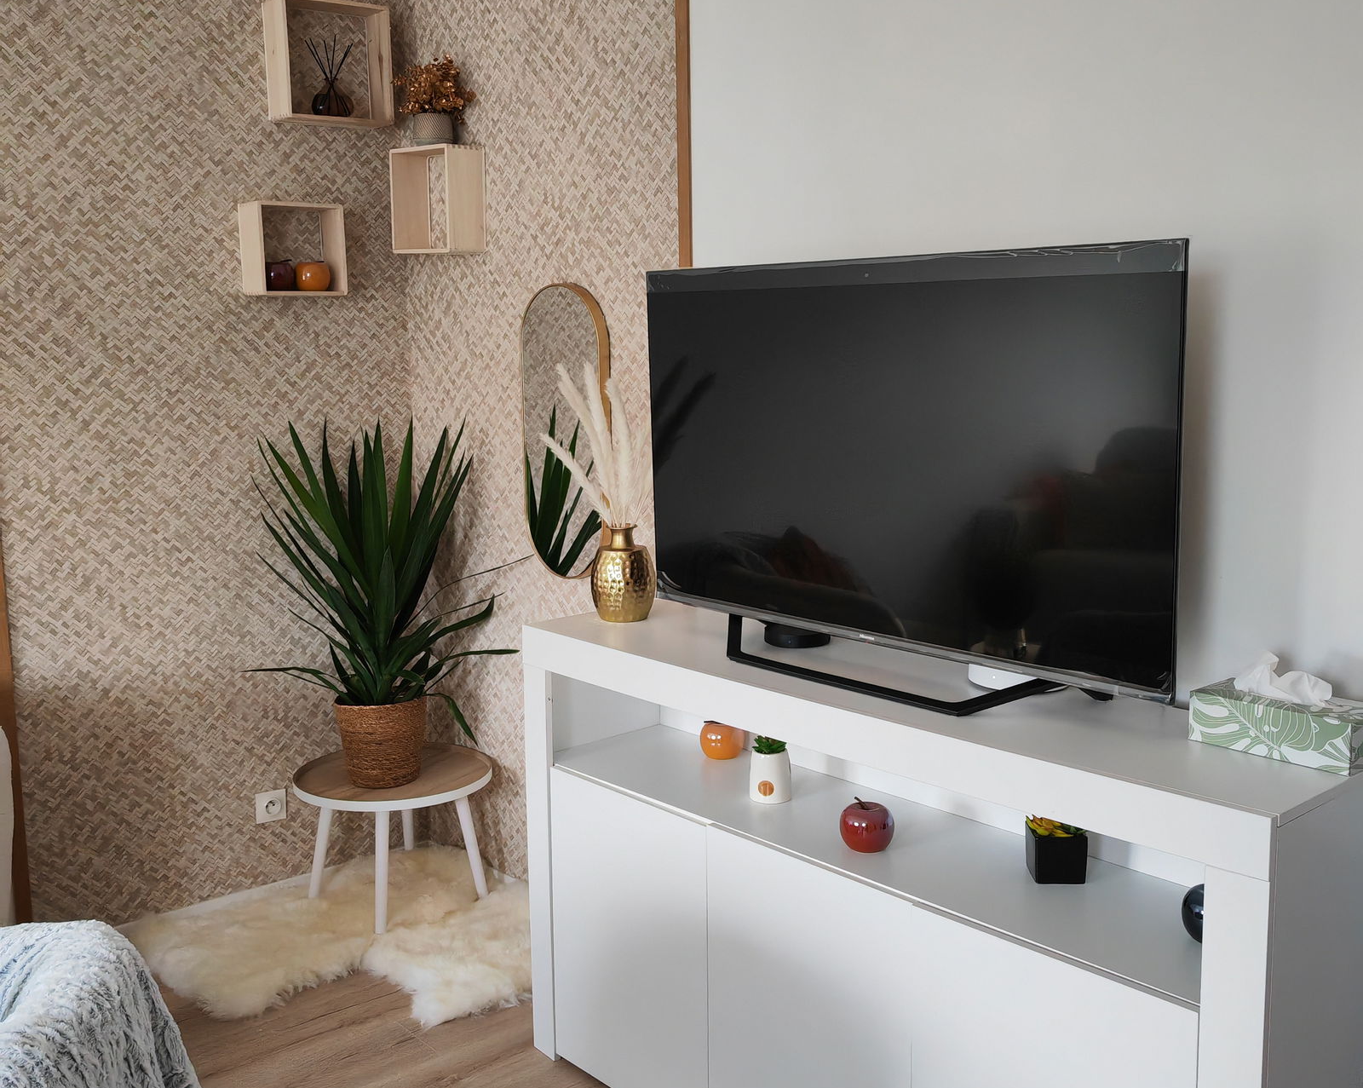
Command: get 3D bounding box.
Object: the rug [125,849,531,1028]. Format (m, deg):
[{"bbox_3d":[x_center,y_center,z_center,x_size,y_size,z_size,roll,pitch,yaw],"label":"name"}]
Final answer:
[{"bbox_3d":[-0.755,0.965,3.490,0.930,0.080,1.040,-9,13,-42],"label":"rug"}]

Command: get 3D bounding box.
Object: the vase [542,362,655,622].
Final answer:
[{"bbox_3d":[-0.160,-0.105,2.869,0.230,0.530,0.240,-1,9,-3],"label":"vase"}]

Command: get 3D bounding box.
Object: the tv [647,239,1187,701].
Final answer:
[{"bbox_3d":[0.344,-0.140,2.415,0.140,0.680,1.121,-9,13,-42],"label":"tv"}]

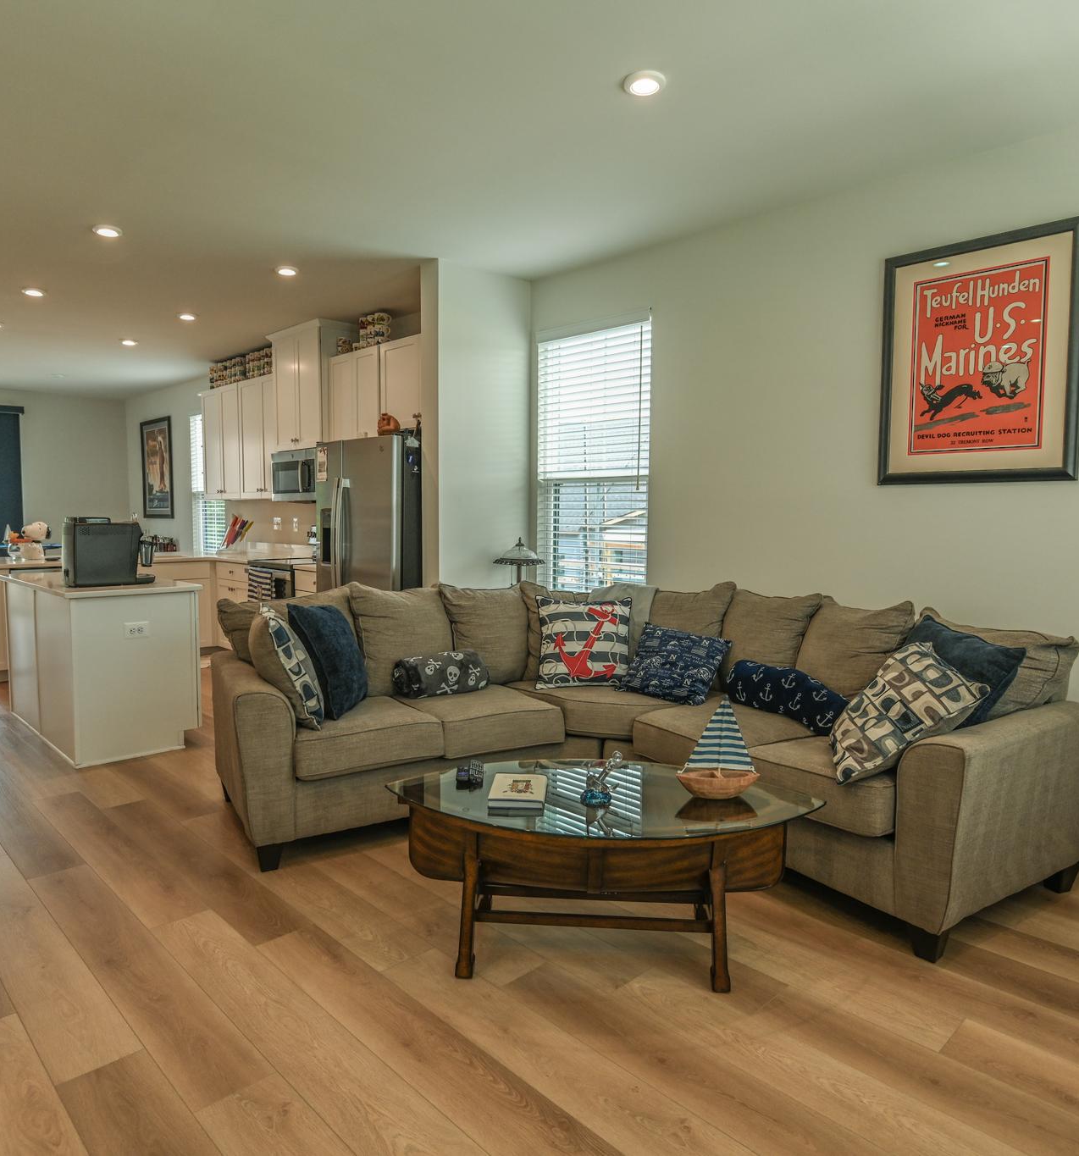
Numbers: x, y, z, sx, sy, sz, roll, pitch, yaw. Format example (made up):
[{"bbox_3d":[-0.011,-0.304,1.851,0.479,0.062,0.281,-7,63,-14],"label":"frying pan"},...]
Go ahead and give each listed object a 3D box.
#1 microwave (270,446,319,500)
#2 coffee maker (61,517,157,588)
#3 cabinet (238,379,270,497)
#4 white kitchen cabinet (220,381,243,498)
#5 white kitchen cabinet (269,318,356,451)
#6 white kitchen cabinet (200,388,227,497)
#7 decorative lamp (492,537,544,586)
[{"bbox_3d":[-1.907,-0.850,6.508,0.760,0.405,0.390,5,6,45],"label":"microwave"},{"bbox_3d":[-2.423,-0.151,4.351,0.250,0.370,0.435,5,7,45],"label":"coffee maker"},{"bbox_3d":[-2.430,-1.249,7.021,0.630,1.055,0.329,5,7,45],"label":"cabinet"},{"bbox_3d":[-2.798,-1.281,7.386,0.410,1.055,0.329,5,7,45],"label":"white kitchen cabinet"},{"bbox_3d":[-1.878,-1.544,6.435,0.860,0.960,0.397,5,6,45],"label":"white kitchen cabinet"},{"bbox_3d":[-3.089,-1.309,7.674,0.410,1.050,0.329,5,7,45],"label":"white kitchen cabinet"},{"bbox_3d":[-0.125,0.013,4.505,0.300,0.500,0.300,0,5,0],"label":"decorative lamp"}]

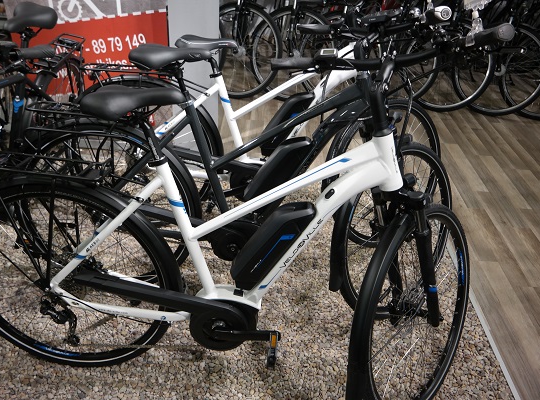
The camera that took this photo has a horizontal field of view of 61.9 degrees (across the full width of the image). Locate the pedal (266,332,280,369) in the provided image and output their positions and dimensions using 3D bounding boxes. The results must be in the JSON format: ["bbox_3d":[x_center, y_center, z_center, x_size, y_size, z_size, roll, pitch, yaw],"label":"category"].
[{"bbox_3d":[0.008,0.436,1.305,0.029,0.073,0.087,5,26,2],"label":"pedal"}]

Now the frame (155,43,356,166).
[{"bbox_3d":[-0.091,-0.369,1.989,1.000,0.665,0.148,5,29,1],"label":"frame"}]

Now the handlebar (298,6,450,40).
[{"bbox_3d":[0.333,-0.571,1.473,0.153,0.094,0.645,-20,25,-31],"label":"handlebar"}]

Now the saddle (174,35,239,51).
[{"bbox_3d":[-0.256,-0.626,1.853,0.259,0.064,0.156,5,29,1],"label":"saddle"}]

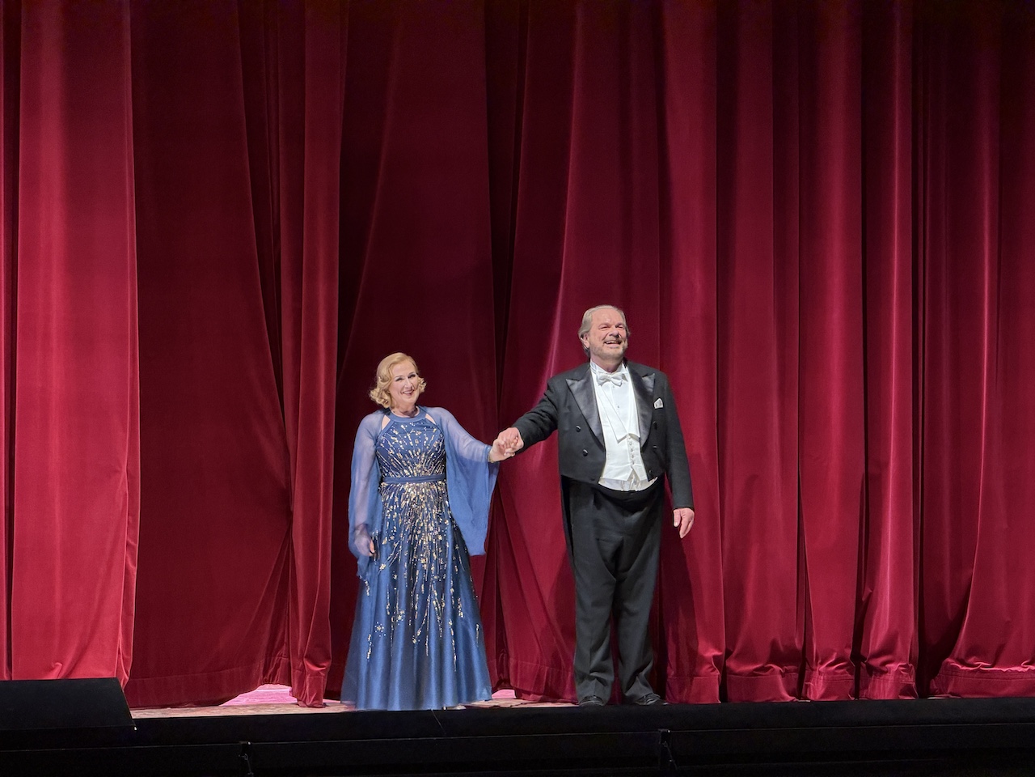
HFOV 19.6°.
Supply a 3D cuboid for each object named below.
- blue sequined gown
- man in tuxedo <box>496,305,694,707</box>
[{"bbox_3d":[-0.458,0.794,13.950,0.700,1.400,0.570,-1,-2,-8],"label":"blue sequined gown"},{"bbox_3d":[0.365,0.549,14.000,0.900,1.870,0.480,-1,-2,-14],"label":"man in tuxedo"}]

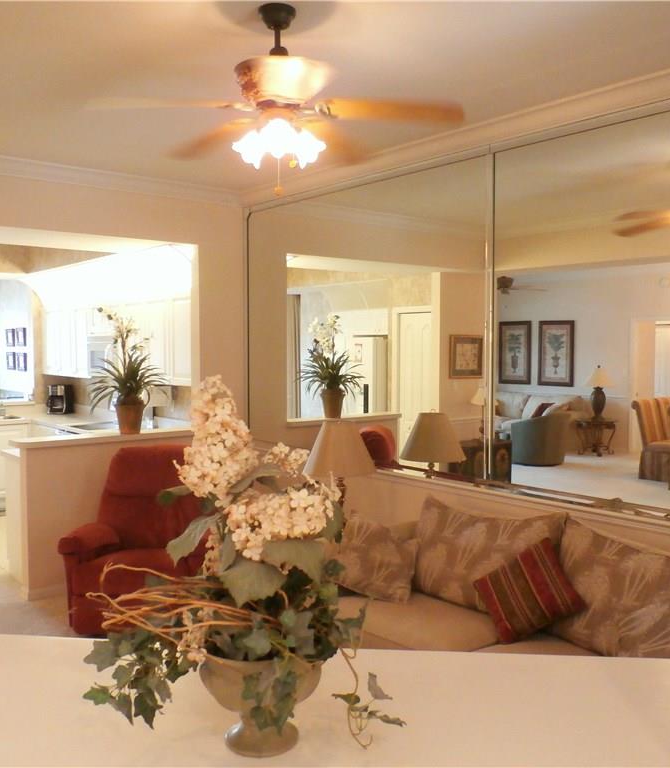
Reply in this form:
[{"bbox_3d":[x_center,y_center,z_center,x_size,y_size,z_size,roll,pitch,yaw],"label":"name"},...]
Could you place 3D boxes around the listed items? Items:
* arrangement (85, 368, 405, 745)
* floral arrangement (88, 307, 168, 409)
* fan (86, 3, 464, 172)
[{"bbox_3d":[-0.141,0.271,1.139,0.500,0.575,0.380,0,3,0],"label":"arrangement"},{"bbox_3d":[-1.503,-0.172,5.292,0.570,0.730,0.560,-2,4,-40],"label":"floral arrangement"},{"bbox_3d":[-0.201,-1.054,2.618,1.320,0.580,1.320,-3,4,-40],"label":"fan"}]

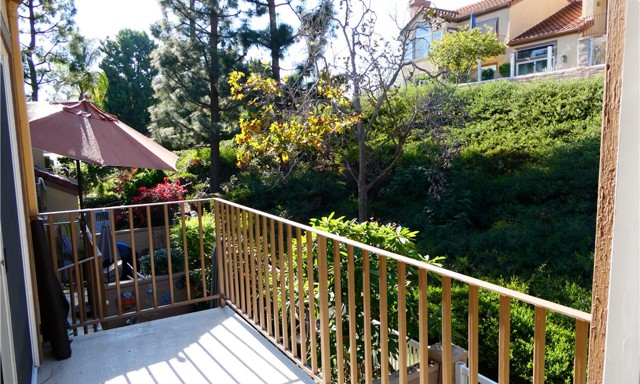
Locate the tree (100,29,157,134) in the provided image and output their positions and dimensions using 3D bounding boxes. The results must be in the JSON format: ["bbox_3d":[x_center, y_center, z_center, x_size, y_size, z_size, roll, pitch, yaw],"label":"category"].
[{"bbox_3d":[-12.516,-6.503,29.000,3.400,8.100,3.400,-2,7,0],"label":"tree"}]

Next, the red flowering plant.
[{"bbox_3d":[-4.688,0.317,12.800,1.600,1.300,1.400,-2,7,0],"label":"red flowering plant"}]

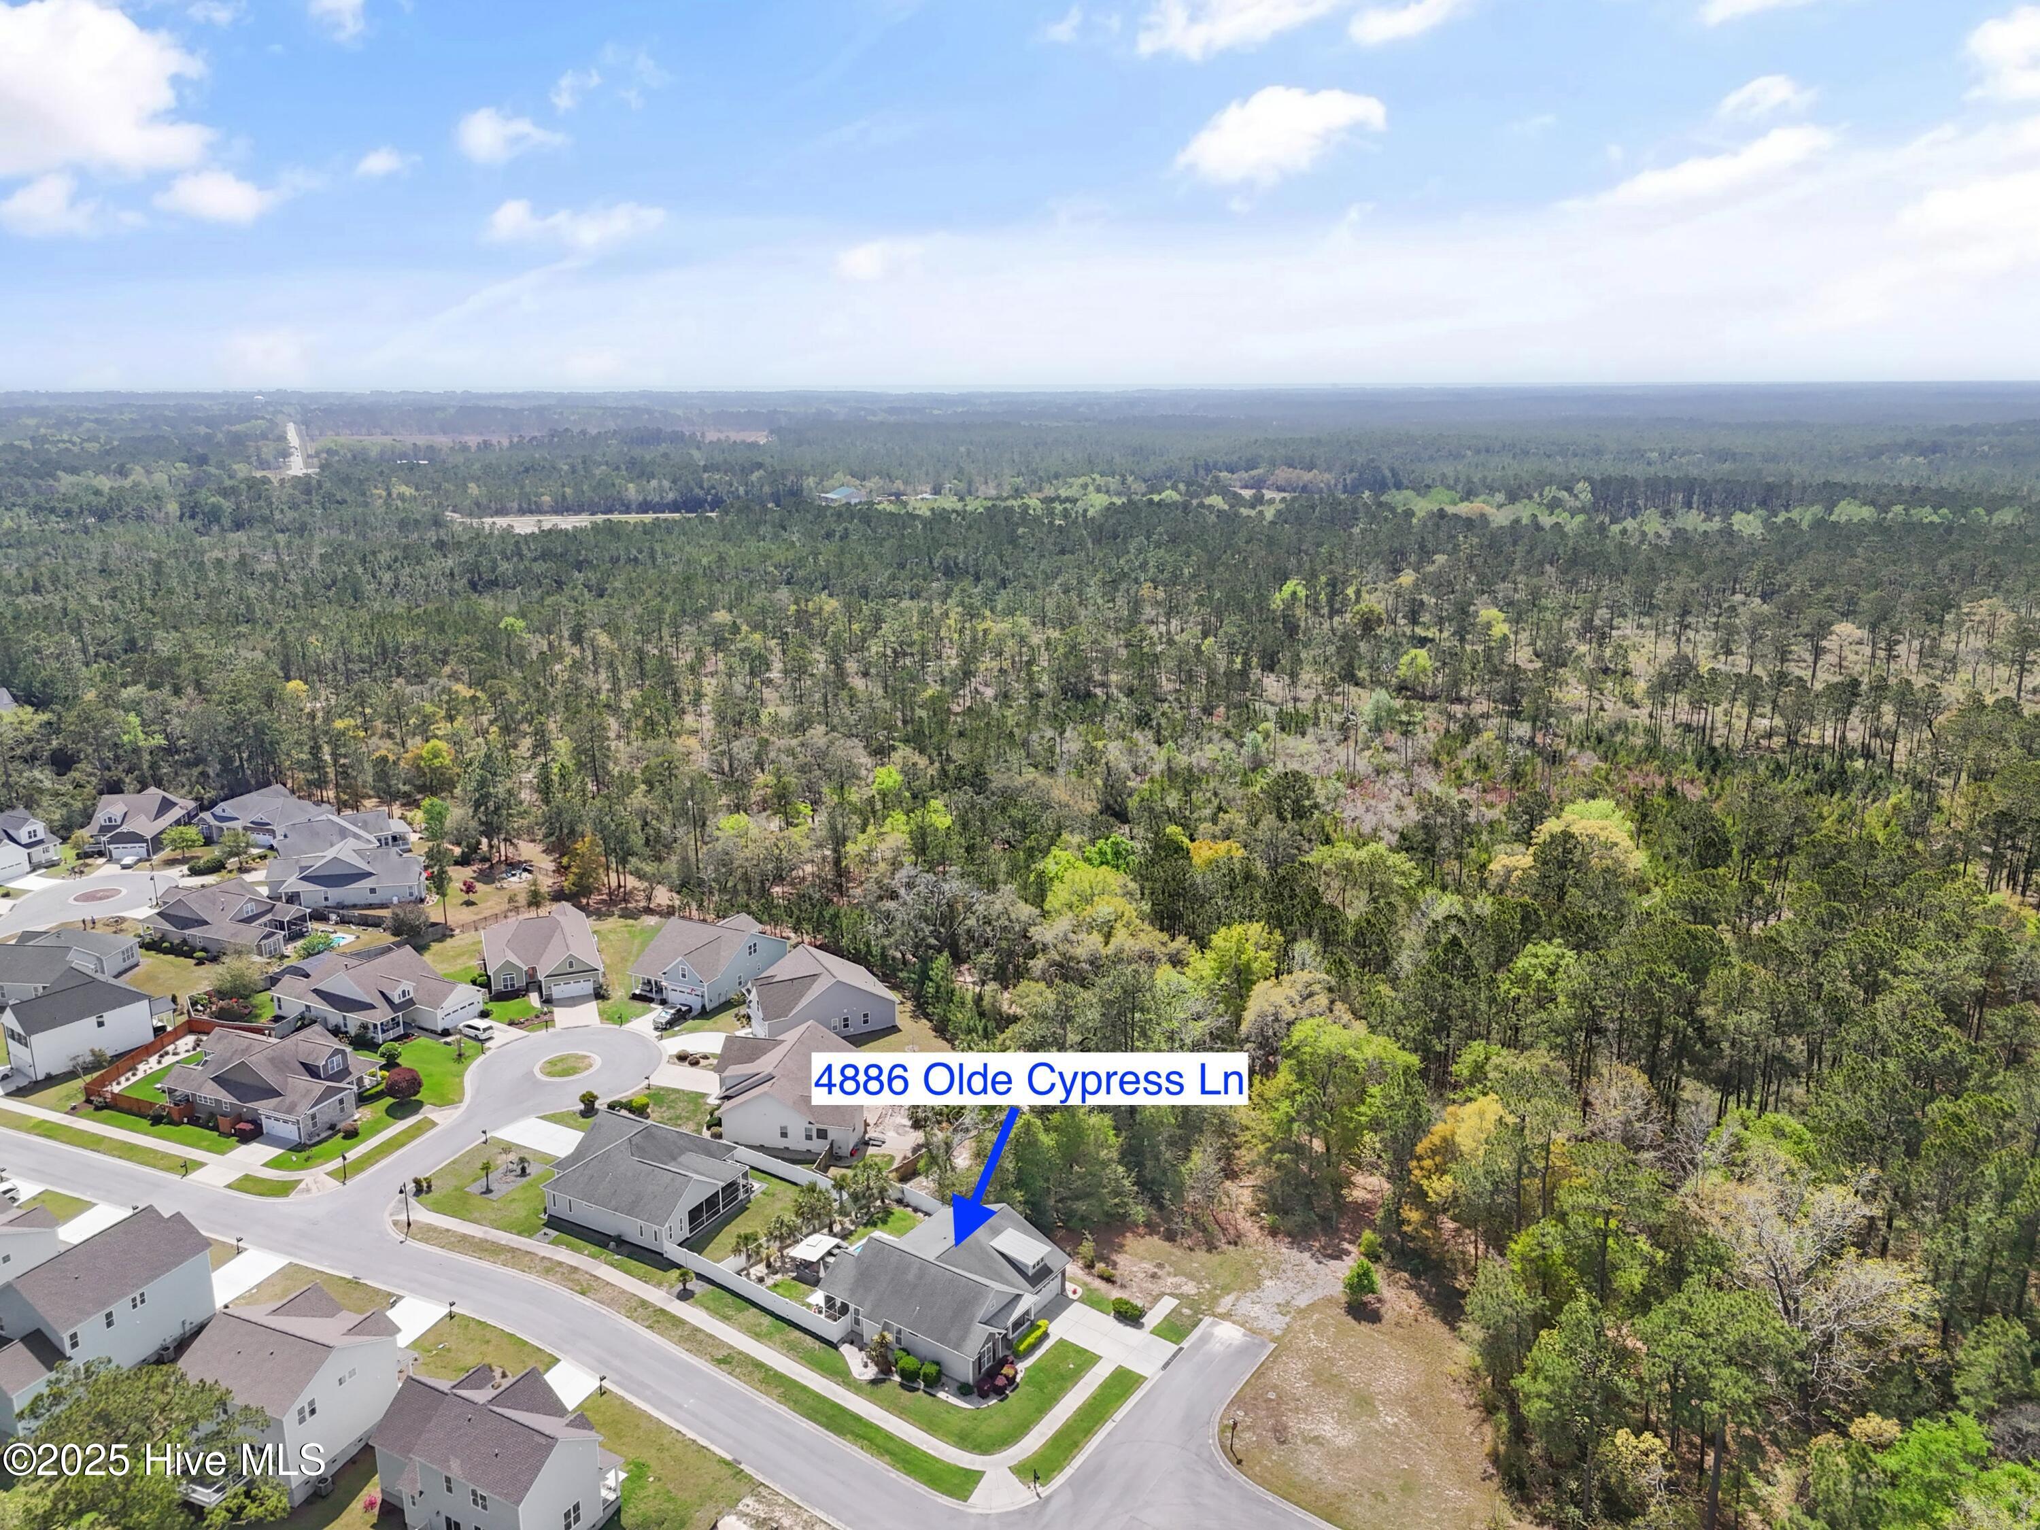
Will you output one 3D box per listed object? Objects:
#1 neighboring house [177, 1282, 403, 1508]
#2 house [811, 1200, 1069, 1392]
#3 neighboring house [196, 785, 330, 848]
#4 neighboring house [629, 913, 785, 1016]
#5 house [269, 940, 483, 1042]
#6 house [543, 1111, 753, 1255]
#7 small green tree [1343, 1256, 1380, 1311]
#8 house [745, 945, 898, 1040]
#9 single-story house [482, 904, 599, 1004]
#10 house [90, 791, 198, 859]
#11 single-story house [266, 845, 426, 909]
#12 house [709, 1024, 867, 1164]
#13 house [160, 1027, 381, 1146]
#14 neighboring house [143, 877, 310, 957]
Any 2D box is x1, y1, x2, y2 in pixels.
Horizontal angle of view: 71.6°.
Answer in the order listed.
[{"bbox_3d":[-55.960,46.890,108.160,12.660,9.300,11.580,6,16,23],"label":"neighboring house"},{"bbox_3d":[-5.980,44.080,122.680,16.540,5.900,15.300,10,18,34],"label":"house"},{"bbox_3d":[-139.685,8.741,261.889,17.744,6.872,17.744,5,16,18],"label":"neighboring house"},{"bbox_3d":[-42.449,26.073,194.958,13.026,7.692,19.179,8,17,26],"label":"neighboring house"},{"bbox_3d":[-79.970,26.958,174.842,25.360,7.110,13.520,8,17,28],"label":"house"},{"bbox_3d":[-34.697,37.638,135.343,17.660,6.810,16.870,8,17,27],"label":"house"},{"bbox_3d":[30.438,45.982,126.063,3.125,4.790,3.125,0,15,0],"label":"small green tree"},{"bbox_3d":[-24.418,27.471,172.524,16.780,6.910,13.420,-7,16,-23],"label":"house"},{"bbox_3d":[-63.357,23.955,187.004,14.410,6.410,22.700,-7,17,-23],"label":"single-story house"},{"bbox_3d":[-159.740,10.380,254.454,15.692,7.795,19.282,-2,15,-5],"label":"house"},{"bbox_3d":[-102.335,16.039,215.458,24.470,7.110,13.820,-2,15,-6],"label":"single-story house"},{"bbox_3d":[-25.270,34.840,156.400,20.240,6.300,18.160,3,15,12],"label":"house"},{"bbox_3d":[-81.370,32.791,153.715,23.490,6.910,13.420,6,16,22],"label":"house"},{"bbox_3d":[-119.062,21.911,212.156,28.718,7.385,14.154,6,16,22],"label":"neighboring house"}]

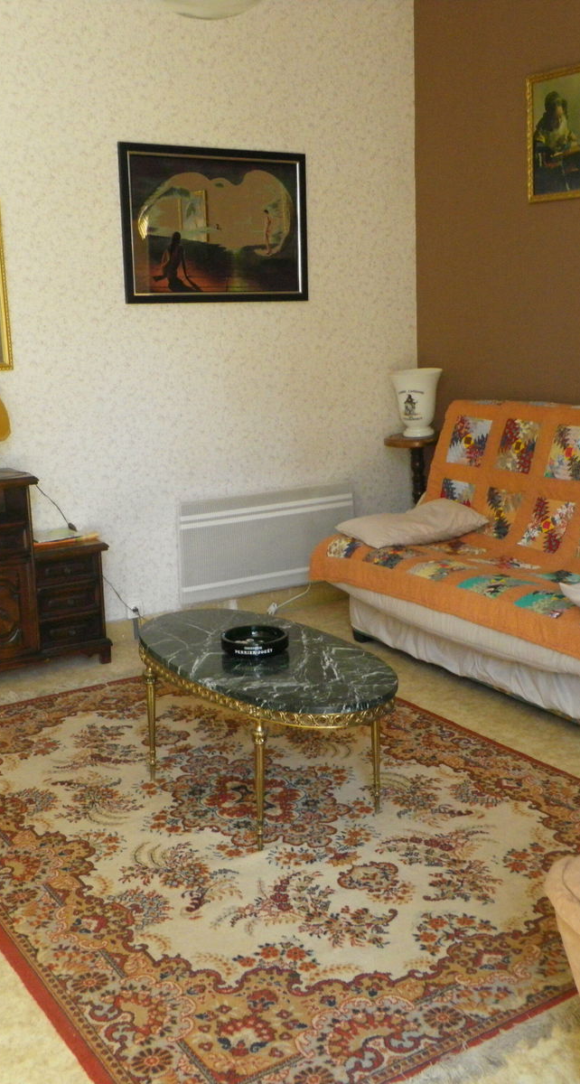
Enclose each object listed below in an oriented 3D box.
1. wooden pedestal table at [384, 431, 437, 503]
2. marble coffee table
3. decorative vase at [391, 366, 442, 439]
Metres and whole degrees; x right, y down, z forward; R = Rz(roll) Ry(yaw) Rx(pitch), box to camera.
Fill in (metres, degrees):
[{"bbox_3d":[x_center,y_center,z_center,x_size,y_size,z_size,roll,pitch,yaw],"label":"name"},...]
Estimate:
[{"bbox_3d":[0.594,-0.091,5.372,0.304,0.778,0.304,-8,13,-30],"label":"wooden pedestal table"},{"bbox_3d":[-0.084,0.507,3.311,0.507,0.407,1.135,-8,13,-30],"label":"marble coffee table"},{"bbox_3d":[0.570,-0.625,5.270,0.230,0.296,0.230,-2,11,0],"label":"decorative vase"}]

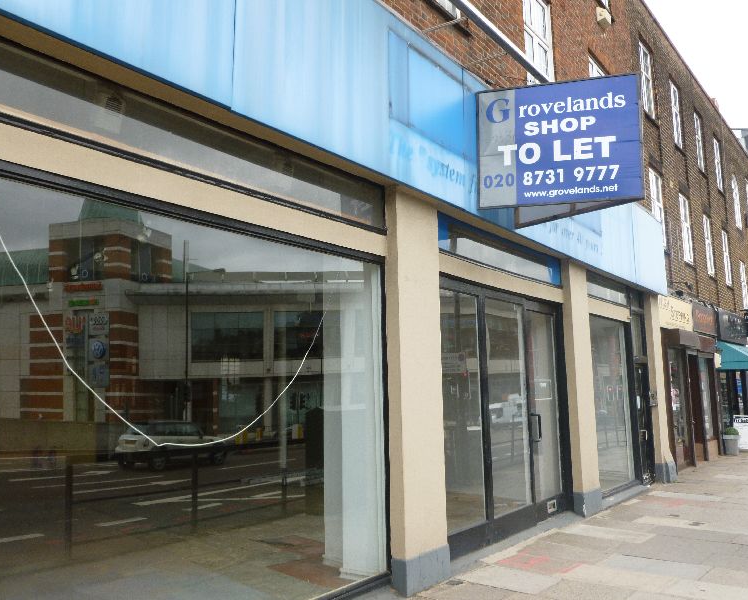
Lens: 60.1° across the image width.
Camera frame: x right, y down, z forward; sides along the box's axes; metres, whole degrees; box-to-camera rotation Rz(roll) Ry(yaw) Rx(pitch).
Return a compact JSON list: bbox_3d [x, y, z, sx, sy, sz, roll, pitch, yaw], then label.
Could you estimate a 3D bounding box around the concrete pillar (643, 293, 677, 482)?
[{"bbox_3d":[5.071,1.543,11.621,0.224,3.224,0.704,-7,-10,37],"label":"concrete pillar"}]

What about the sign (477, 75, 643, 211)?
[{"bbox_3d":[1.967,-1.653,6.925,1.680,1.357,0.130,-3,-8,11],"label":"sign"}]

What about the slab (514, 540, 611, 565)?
[{"bbox_3d":[2.074,2.793,7.088,0.887,0.055,0.624,-7,-10,38],"label":"slab"}]

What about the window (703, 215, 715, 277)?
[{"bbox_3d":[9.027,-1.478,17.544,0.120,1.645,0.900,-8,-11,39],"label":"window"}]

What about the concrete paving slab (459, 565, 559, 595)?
[{"bbox_3d":[1.159,2.401,5.521,0.712,0.050,0.536,-7,-10,37],"label":"concrete paving slab"}]

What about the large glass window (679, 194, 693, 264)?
[{"bbox_3d":[7.447,-1.664,15.430,0.100,1.616,0.905,-7,-10,37],"label":"large glass window"}]

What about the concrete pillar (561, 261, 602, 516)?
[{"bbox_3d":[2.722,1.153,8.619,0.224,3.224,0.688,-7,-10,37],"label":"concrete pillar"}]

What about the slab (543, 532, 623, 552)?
[{"bbox_3d":[2.193,2.566,6.795,0.688,0.050,0.536,-7,-10,37],"label":"slab"}]

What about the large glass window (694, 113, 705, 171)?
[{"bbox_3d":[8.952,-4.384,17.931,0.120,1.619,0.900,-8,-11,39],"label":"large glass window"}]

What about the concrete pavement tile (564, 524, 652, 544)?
[{"bbox_3d":[2.602,2.611,7.154,0.832,0.050,0.536,-7,-10,37],"label":"concrete pavement tile"}]

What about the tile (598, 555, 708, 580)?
[{"bbox_3d":[2.517,2.424,5.816,0.824,0.050,0.541,-7,-10,37],"label":"tile"}]

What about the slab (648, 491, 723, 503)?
[{"bbox_3d":[4.544,2.910,9.476,0.928,0.050,0.536,-7,-10,37],"label":"slab"}]

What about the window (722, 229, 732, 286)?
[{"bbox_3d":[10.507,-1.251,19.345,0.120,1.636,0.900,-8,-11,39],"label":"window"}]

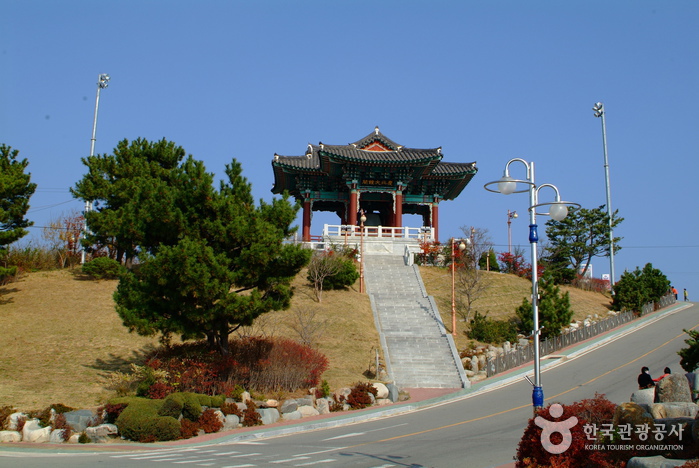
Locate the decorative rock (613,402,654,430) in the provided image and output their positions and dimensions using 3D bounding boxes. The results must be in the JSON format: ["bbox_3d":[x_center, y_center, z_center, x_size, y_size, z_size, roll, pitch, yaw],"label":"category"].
[{"bbox_3d":[5.913,3.814,16.997,0.848,0.612,0.720,1,-13,0],"label":"decorative rock"}]

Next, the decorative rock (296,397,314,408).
[{"bbox_3d":[-1.649,6.315,30.600,0.654,0.450,0.520,1,-13,0],"label":"decorative rock"}]

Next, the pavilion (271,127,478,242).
[{"bbox_3d":[1.709,-3.415,69.592,16.290,9.200,16.290,1,-12,-4],"label":"pavilion"}]

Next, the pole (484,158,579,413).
[{"bbox_3d":[3.930,1.645,17.054,2.100,6.750,1.150,1,-13,0],"label":"pole"}]

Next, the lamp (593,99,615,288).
[{"bbox_3d":[20.609,-3.003,66.031,1.100,16.094,0.800,1,-13,0],"label":"lamp"}]

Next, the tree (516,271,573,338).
[{"bbox_3d":[11.702,4.261,49.000,3.101,3.760,3.300,-2,-13,13],"label":"tree"}]

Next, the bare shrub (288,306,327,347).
[{"bbox_3d":[-2.186,4.815,42.500,1.940,1.890,1.900,1,-13,-3],"label":"bare shrub"}]

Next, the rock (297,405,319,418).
[{"bbox_3d":[-1.790,7.565,34.800,0.900,0.597,0.650,0,-12,0],"label":"rock"}]

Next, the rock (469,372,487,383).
[{"bbox_3d":[6.584,7.382,42.000,0.889,0.514,0.600,0,-12,0],"label":"rock"}]

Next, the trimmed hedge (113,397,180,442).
[{"bbox_3d":[-7.707,7.043,31.000,2.393,1.672,2.000,4,-13,-13],"label":"trimmed hedge"}]

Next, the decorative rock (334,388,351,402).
[{"bbox_3d":[-0.313,7.219,36.500,0.725,0.603,0.600,1,-13,0],"label":"decorative rock"}]

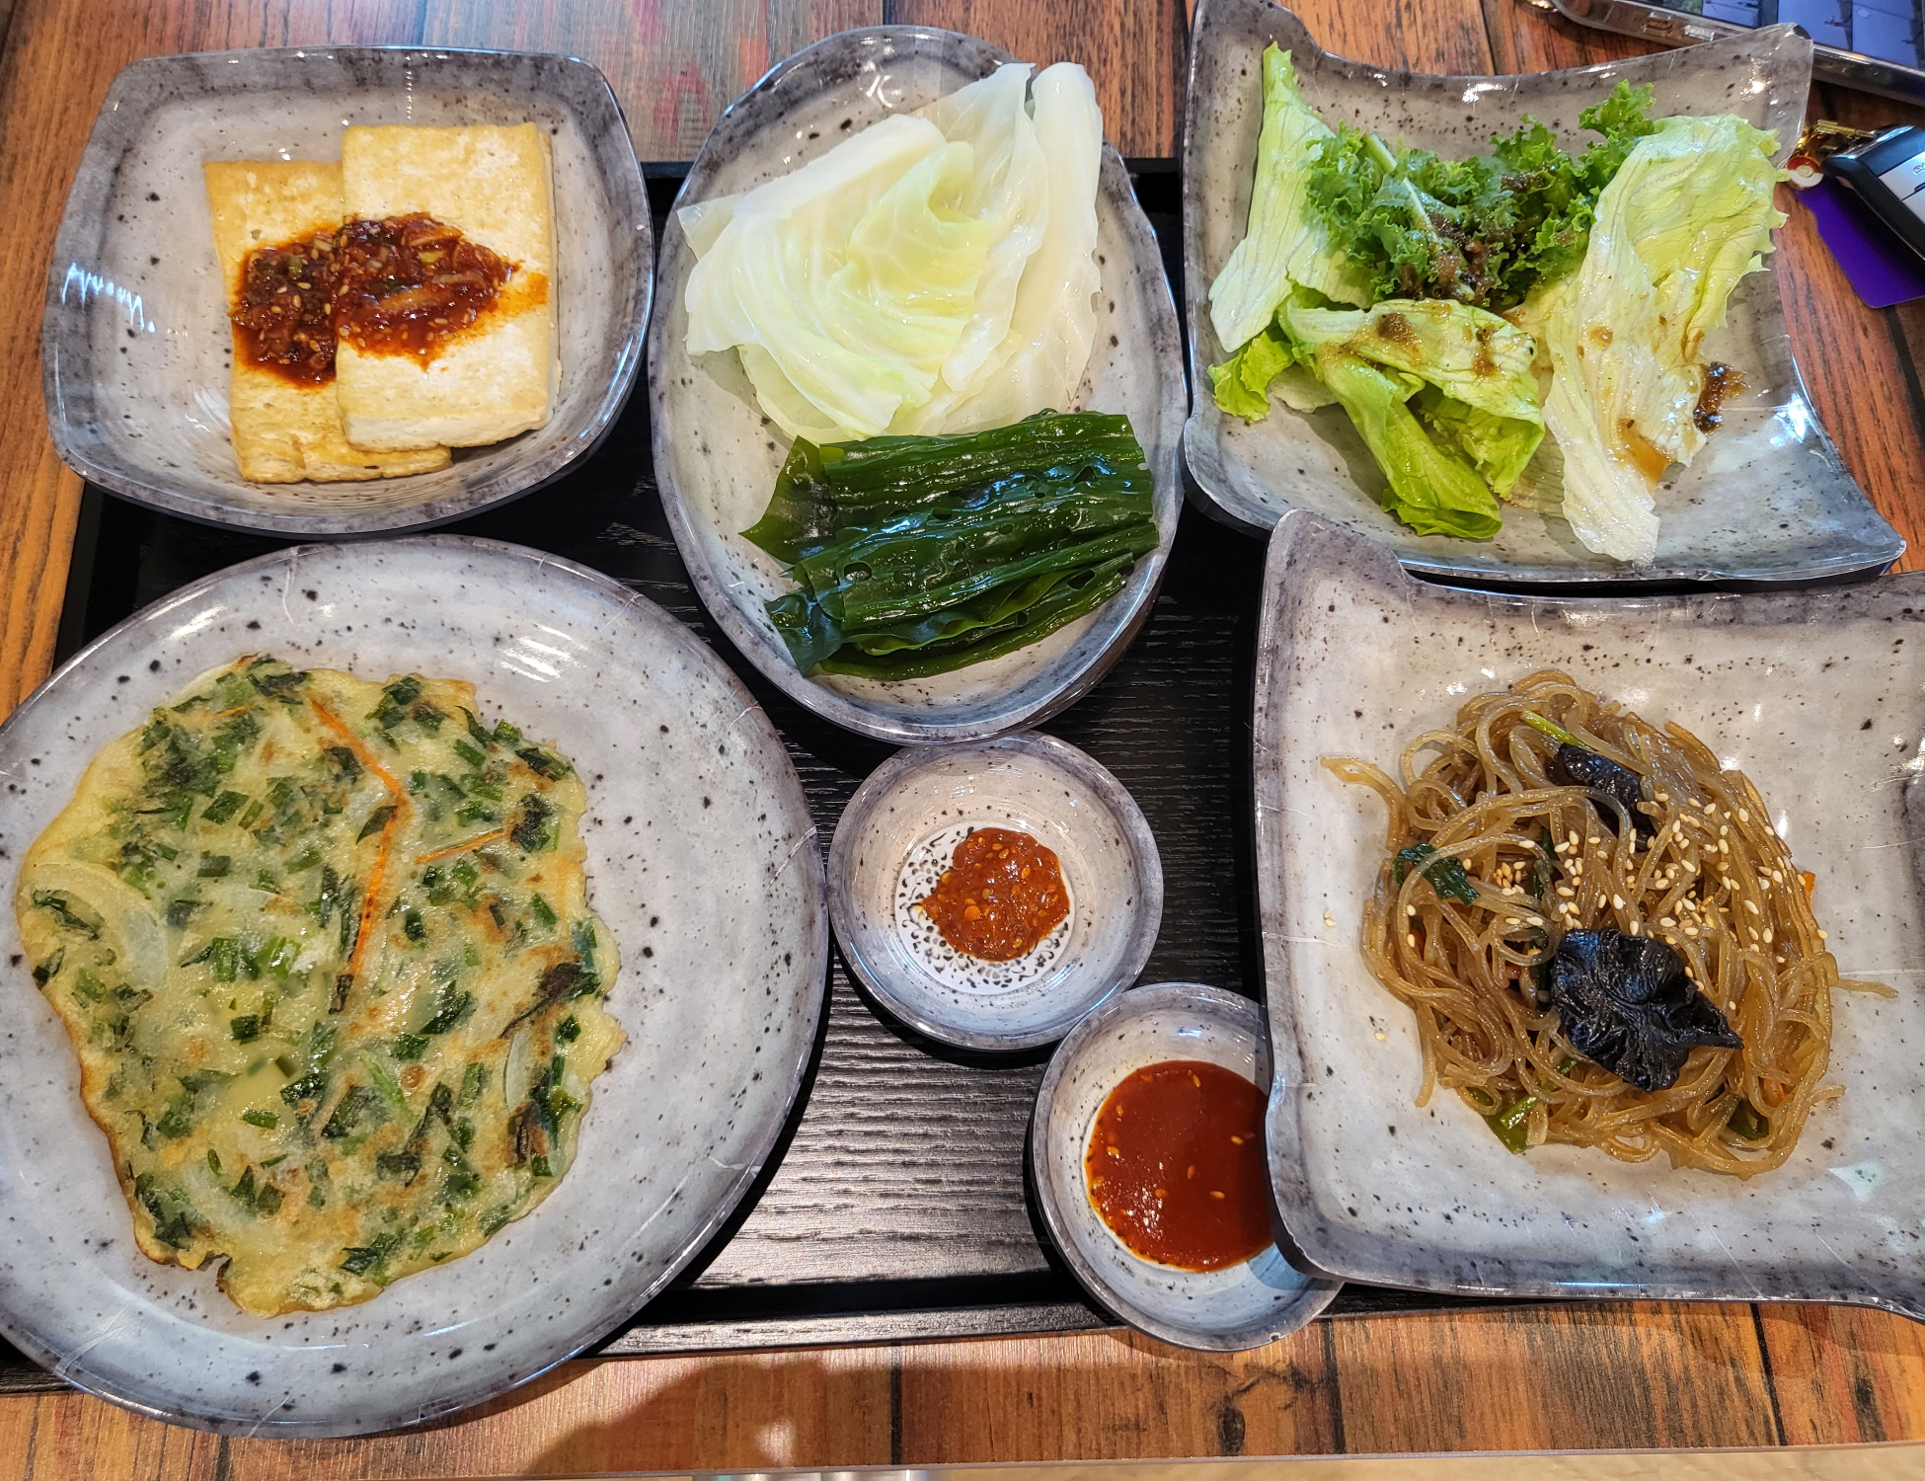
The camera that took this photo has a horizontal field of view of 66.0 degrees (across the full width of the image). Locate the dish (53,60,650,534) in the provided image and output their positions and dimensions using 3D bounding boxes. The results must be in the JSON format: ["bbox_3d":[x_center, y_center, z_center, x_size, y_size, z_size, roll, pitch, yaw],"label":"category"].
[{"bbox_3d":[-0.177,-0.130,0.446,0.171,0.045,0.173,0,69,-3],"label":"dish"}]

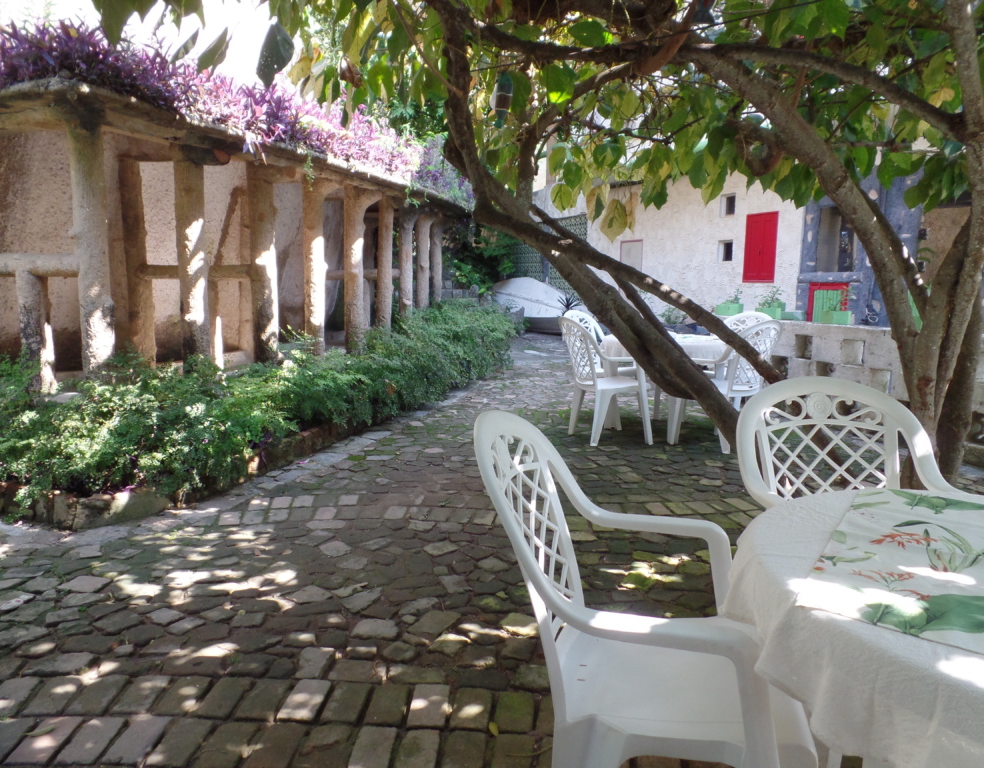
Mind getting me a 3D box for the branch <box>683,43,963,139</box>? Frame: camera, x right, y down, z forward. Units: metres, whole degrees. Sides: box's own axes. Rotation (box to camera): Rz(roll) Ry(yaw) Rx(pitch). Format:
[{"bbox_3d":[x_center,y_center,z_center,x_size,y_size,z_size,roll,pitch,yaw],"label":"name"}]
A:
[{"bbox_3d":[1.797,-1.596,3.700,1.530,0.520,0.350,0,9,0],"label":"branch"}]

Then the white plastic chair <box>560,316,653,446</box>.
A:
[{"bbox_3d":[0.797,-0.038,4.882,0.561,0.893,0.547,-2,9,-16],"label":"white plastic chair"}]

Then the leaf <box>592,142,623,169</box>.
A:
[{"bbox_3d":[0.611,-1.214,3.600,0.155,0.145,0.060,2,9,9],"label":"leaf"}]

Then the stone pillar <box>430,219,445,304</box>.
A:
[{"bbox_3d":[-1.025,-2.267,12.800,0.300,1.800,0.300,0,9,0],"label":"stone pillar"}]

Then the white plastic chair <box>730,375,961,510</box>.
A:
[{"bbox_3d":[0.886,0.462,1.602,0.547,0.893,0.561,0,9,-5],"label":"white plastic chair"}]

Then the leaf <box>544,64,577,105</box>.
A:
[{"bbox_3d":[0.322,-1.409,3.200,0.150,0.185,0.060,1,9,5],"label":"leaf"}]

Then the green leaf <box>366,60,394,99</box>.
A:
[{"bbox_3d":[-0.574,-1.566,3.500,0.140,0.190,0.070,-1,9,-9],"label":"green leaf"}]

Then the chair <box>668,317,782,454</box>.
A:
[{"bbox_3d":[1.658,-0.007,4.746,0.547,0.893,0.561,-5,10,-34],"label":"chair"}]

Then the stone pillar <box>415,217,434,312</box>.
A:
[{"bbox_3d":[-1.190,-2.108,12.000,0.320,1.820,0.340,0,9,0],"label":"stone pillar"}]

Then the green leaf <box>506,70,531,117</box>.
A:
[{"bbox_3d":[0.136,-1.494,3.500,0.130,0.230,0.060,0,9,0],"label":"green leaf"}]

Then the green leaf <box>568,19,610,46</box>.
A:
[{"bbox_3d":[0.444,-1.601,3.100,0.190,0.130,0.070,2,9,7],"label":"green leaf"}]

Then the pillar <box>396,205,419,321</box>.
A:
[{"bbox_3d":[-1.387,-1.985,11.300,0.340,1.880,0.360,0,9,0],"label":"pillar"}]

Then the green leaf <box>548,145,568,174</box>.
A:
[{"bbox_3d":[0.391,-1.320,4.000,0.115,0.175,0.060,0,9,0],"label":"green leaf"}]

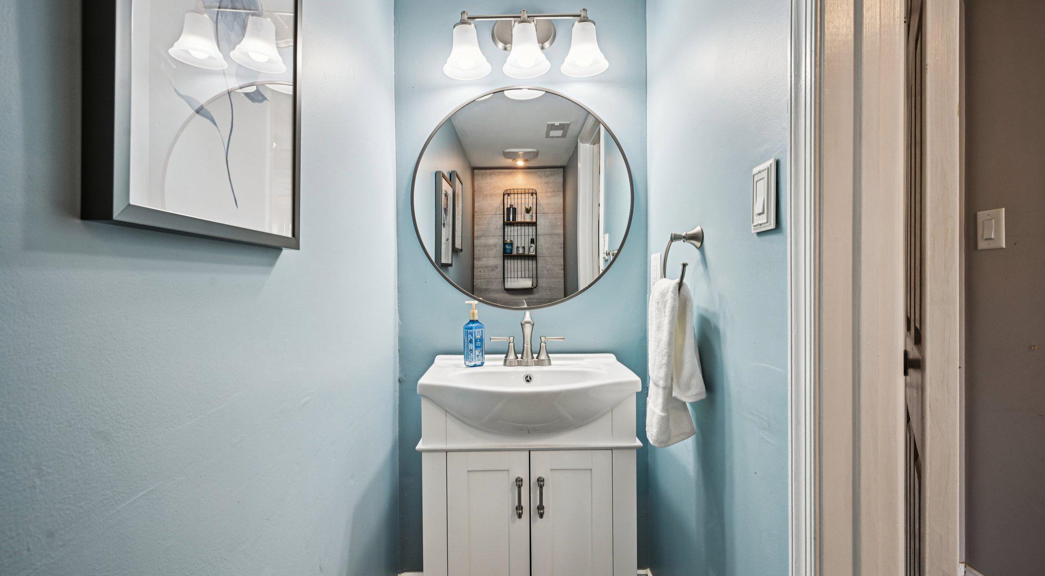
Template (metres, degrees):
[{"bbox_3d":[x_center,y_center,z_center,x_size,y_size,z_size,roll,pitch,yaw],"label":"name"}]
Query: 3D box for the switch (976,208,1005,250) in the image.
[{"bbox_3d":[1.540,-0.192,1.528,0.011,0.126,0.083,0,1,-1],"label":"switch"}]

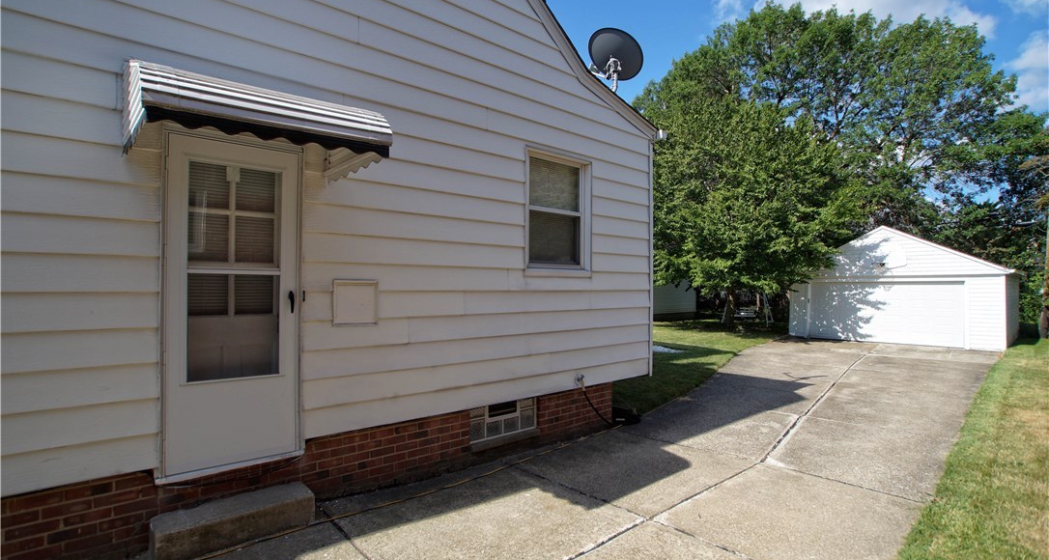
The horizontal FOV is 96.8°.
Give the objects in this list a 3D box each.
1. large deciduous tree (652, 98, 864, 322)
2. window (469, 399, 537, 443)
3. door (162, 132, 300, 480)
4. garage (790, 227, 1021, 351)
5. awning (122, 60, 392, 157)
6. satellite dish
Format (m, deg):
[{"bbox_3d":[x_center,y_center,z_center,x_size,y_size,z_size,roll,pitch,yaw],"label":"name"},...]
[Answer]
[{"bbox_3d":[9.332,-3.150,20.500,10.500,10.300,11.000,1,-1,-38],"label":"large deciduous tree"},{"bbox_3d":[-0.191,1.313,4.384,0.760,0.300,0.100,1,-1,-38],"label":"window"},{"bbox_3d":[-1.854,0.148,3.002,0.740,2.060,0.080,1,-1,-38],"label":"door"},{"bbox_3d":[14.829,0.182,18.325,6.100,4.100,6.300,1,-1,-41],"label":"garage"},{"bbox_3d":[-1.491,-0.948,2.542,1.140,0.660,1.150,1,-1,-38],"label":"awning"},{"bbox_3d":[1.084,-2.666,5.650,0.710,0.770,0.550,0,0,-20],"label":"satellite dish"}]

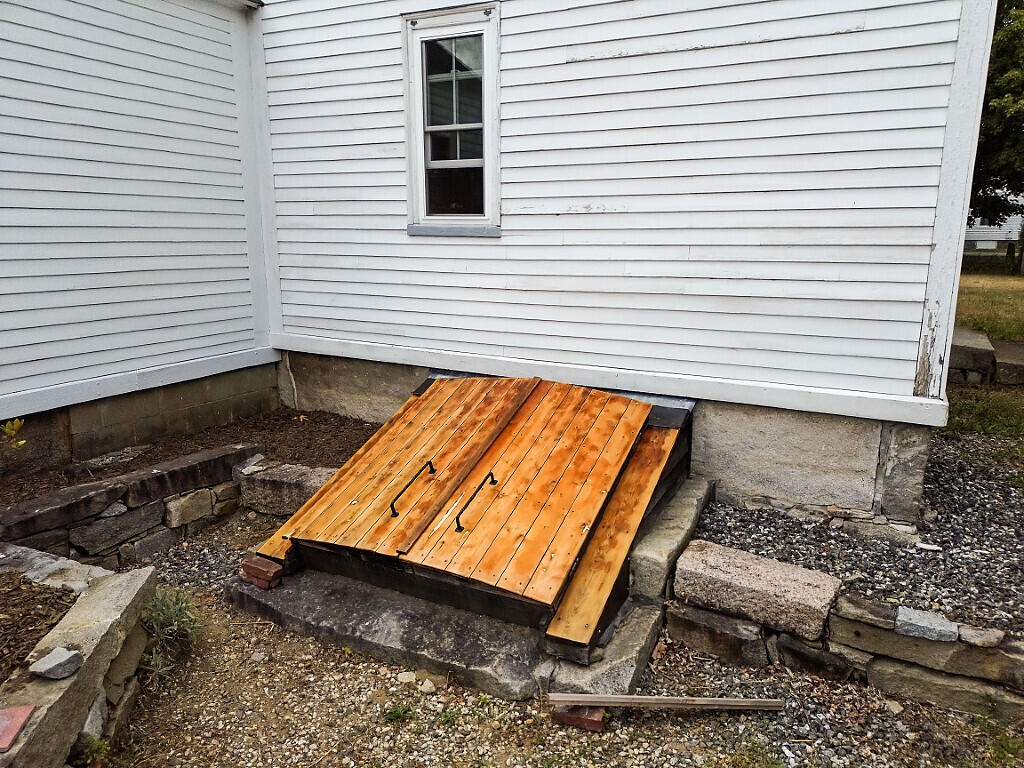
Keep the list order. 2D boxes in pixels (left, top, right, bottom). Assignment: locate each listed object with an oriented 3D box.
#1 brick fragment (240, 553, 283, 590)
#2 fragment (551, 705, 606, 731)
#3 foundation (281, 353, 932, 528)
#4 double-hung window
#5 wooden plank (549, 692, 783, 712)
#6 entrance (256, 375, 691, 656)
[{"bbox_3d":[-1.172,0.902,3.373,0.210,0.095,0.088,8,14,32],"label":"brick fragment"},{"bbox_3d":[0.249,1.223,2.630,0.181,0.045,0.092,4,13,16],"label":"fragment"},{"bbox_3d":[0.227,0.217,4.503,4.180,0.540,0.300,6,14,27],"label":"foundation"},{"bbox_3d":[-0.353,-1.535,4.242,0.665,1.303,0.100,6,14,27],"label":"double-hung window"},{"bbox_3d":[0.581,1.200,2.678,0.887,0.020,0.042,2,12,-3],"label":"wooden plank"},{"bbox_3d":[-0.130,0.508,3.689,1.740,0.730,1.539,6,14,27],"label":"entrance"}]

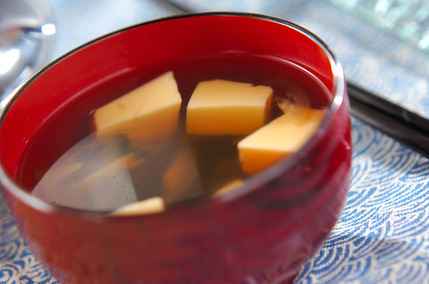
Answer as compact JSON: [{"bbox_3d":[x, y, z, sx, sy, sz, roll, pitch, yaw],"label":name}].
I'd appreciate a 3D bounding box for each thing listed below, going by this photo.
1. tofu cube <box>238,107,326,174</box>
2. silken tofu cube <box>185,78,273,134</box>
[{"bbox_3d":[0.024,0.001,0.567,0.020,0.011,0.025,11,36,44],"label":"tofu cube"},{"bbox_3d":[0.006,-0.011,0.591,0.026,0.011,0.017,3,30,15],"label":"silken tofu cube"}]

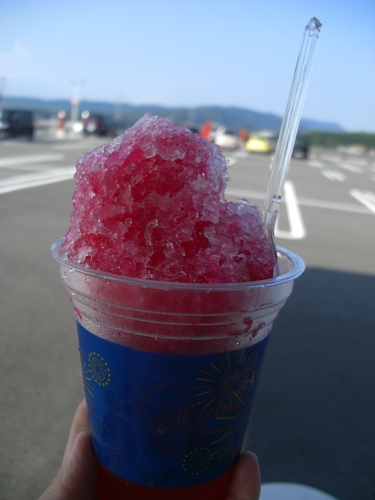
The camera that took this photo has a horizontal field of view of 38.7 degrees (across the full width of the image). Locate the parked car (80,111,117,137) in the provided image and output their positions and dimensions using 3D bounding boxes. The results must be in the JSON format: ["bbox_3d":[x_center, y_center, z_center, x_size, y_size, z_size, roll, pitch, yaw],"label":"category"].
[{"bbox_3d":[-6.593,-9.428,40.055,1.660,1.700,3.800,8,13,8],"label":"parked car"}]

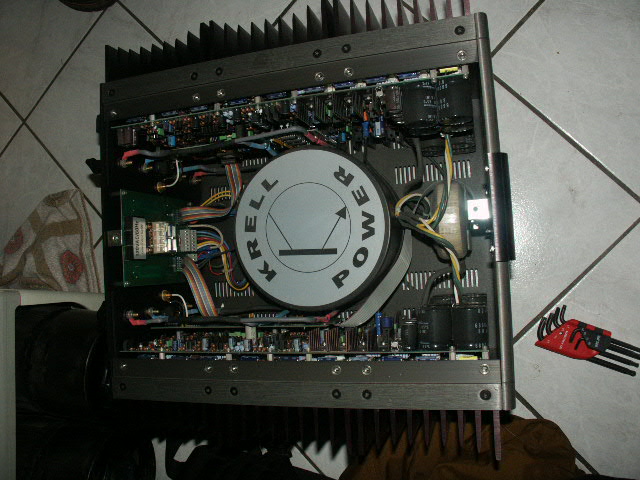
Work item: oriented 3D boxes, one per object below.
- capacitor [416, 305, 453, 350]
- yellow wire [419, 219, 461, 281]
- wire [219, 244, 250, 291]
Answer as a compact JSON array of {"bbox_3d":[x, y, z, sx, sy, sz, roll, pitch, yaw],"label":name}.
[{"bbox_3d":[0.120,0.091,0.540,0.035,0.035,0.043,-4,88,17],"label":"capacitor"},{"bbox_3d":[0.142,0.009,0.597,0.023,0.038,0.082,-38,79,13],"label":"yellow wire"},{"bbox_3d":[-0.122,0.040,0.743,0.032,0.040,0.064,-4,88,17],"label":"wire"}]

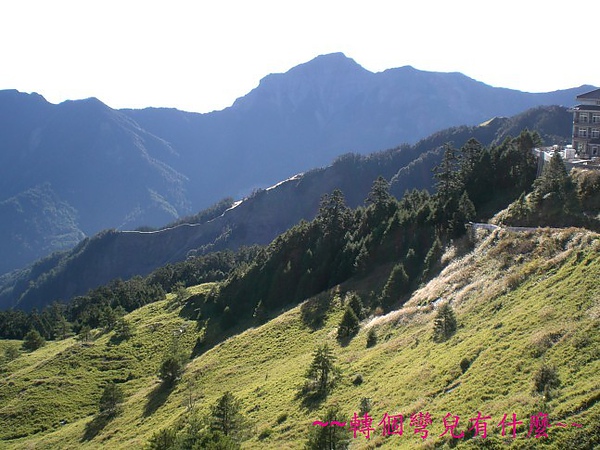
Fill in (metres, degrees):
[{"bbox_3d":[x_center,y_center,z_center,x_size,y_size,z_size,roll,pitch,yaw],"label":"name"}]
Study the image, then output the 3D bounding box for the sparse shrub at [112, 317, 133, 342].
[{"bbox_3d":[-39.070,23.000,145.000,4.270,5.720,4.270,0,10,0],"label":"sparse shrub"}]

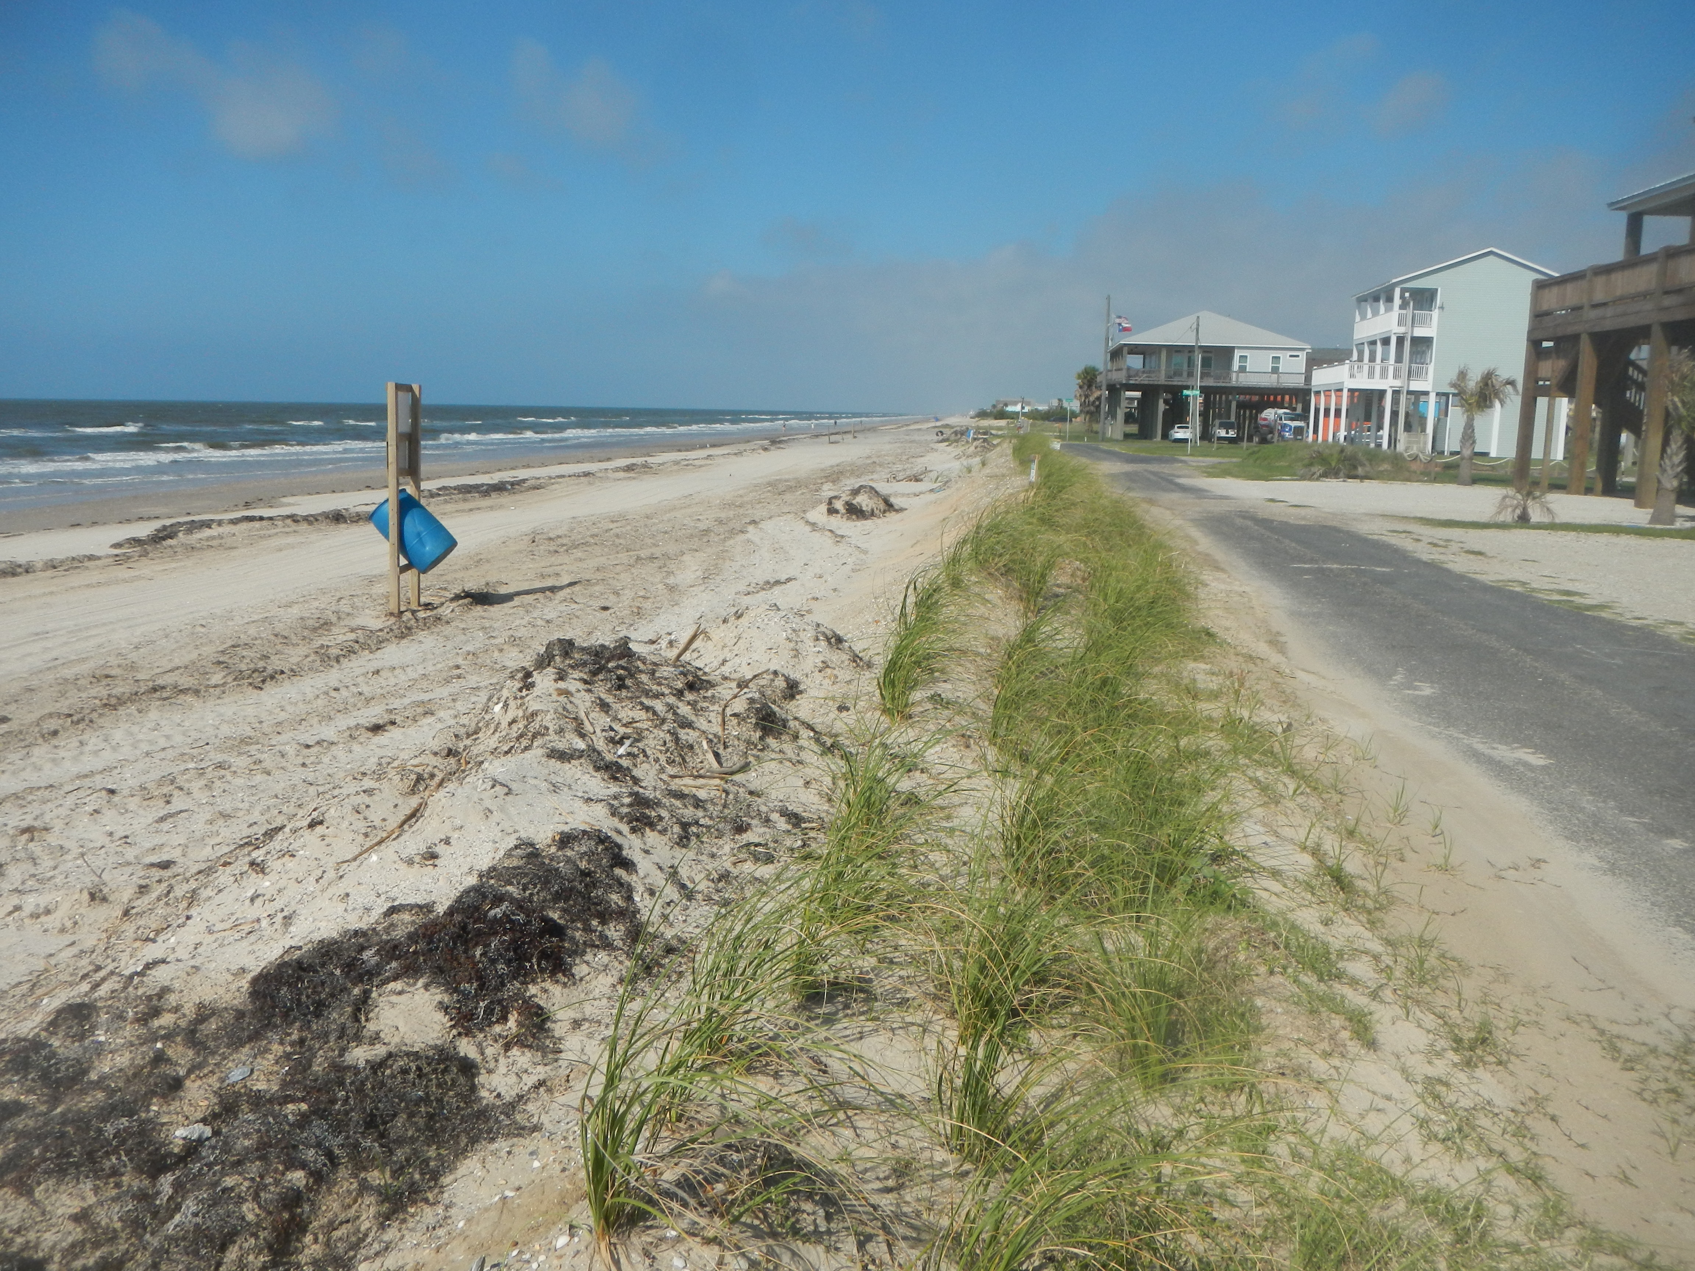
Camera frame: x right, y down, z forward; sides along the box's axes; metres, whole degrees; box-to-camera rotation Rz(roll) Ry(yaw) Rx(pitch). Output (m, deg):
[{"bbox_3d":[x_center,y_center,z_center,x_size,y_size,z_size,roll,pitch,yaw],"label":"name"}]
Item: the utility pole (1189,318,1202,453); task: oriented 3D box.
[{"bbox_3d":[23.097,-16.831,91.000,0.300,8.900,0.300,2,9,7],"label":"utility pole"}]

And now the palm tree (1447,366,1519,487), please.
[{"bbox_3d":[16.672,-5.511,36.000,1.850,3.150,1.850,3,9,10],"label":"palm tree"}]

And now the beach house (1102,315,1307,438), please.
[{"bbox_3d":[29.131,-21.314,112.751,14.800,10.400,13.000,2,9,5],"label":"beach house"}]

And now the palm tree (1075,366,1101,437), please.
[{"bbox_3d":[21.972,-21.308,125.000,2.400,6.400,2.400,2,9,5],"label":"palm tree"}]

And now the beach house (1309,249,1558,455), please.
[{"bbox_3d":[34.086,-16.165,78.515,12.300,11.200,10.300,3,9,9],"label":"beach house"}]

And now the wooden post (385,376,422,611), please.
[{"bbox_3d":[-5.259,-1.613,16.111,0.150,2.670,0.750,2,9,4],"label":"wooden post"}]

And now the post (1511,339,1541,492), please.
[{"bbox_3d":[16.209,-5.266,32.710,0.300,3.600,0.300,2,9,7],"label":"post"}]

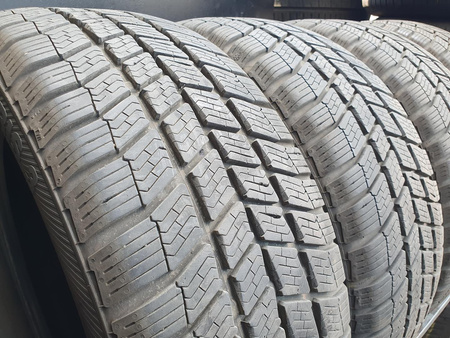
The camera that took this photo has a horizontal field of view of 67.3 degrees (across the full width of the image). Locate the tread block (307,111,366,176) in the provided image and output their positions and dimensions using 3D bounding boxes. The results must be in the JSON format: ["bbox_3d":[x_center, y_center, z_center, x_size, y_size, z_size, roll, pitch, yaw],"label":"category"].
[{"bbox_3d":[0.110,-0.023,0.325,0.075,0.035,0.015,-40,-4,-22],"label":"tread block"}]

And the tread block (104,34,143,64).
[{"bbox_3d":[-0.078,-0.093,0.264,0.024,0.007,0.038,30,42,13],"label":"tread block"}]

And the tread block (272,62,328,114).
[{"bbox_3d":[0.080,-0.084,0.354,0.040,0.014,0.077,44,58,13],"label":"tread block"}]

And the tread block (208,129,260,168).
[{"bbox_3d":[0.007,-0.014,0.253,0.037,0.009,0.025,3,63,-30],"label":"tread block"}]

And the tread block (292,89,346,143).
[{"bbox_3d":[0.099,-0.055,0.344,0.029,0.014,0.077,47,60,8],"label":"tread block"}]

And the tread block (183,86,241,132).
[{"bbox_3d":[-0.010,-0.043,0.252,0.025,0.007,0.043,-17,67,-40],"label":"tread block"}]

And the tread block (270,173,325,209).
[{"bbox_3d":[0.061,0.021,0.275,0.058,0.026,0.010,9,-24,-38],"label":"tread block"}]

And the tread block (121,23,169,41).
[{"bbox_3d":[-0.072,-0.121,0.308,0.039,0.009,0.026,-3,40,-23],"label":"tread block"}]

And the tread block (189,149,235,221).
[{"bbox_3d":[-0.008,0.010,0.220,0.026,0.043,0.009,-19,-12,-37],"label":"tread block"}]

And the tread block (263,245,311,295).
[{"bbox_3d":[0.041,0.070,0.233,0.030,0.044,0.009,-18,1,-40],"label":"tread block"}]

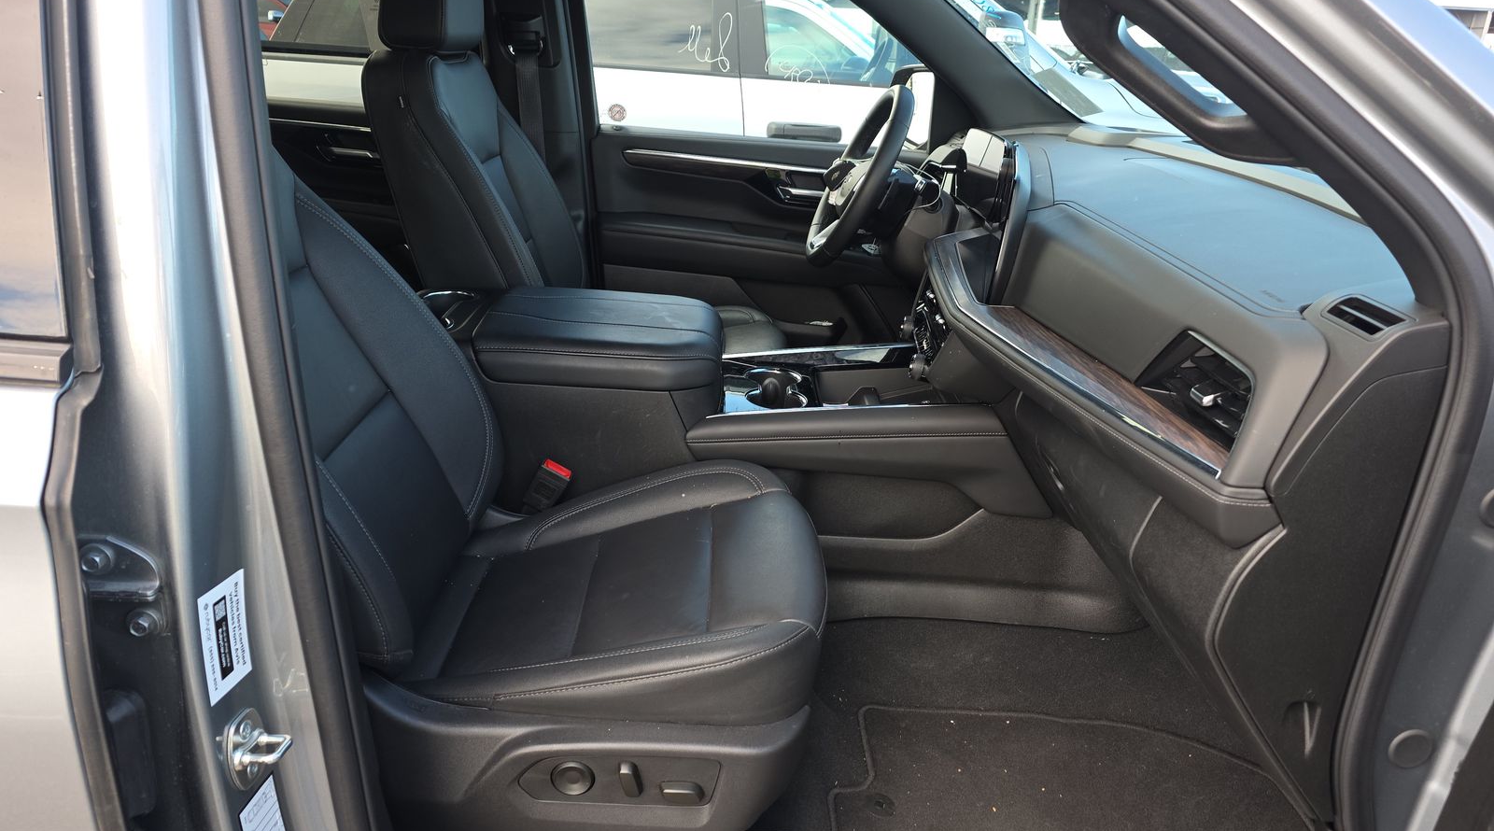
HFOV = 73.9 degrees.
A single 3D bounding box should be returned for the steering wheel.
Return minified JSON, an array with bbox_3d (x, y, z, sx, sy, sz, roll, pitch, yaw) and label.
[{"bbox_3d":[0.226,-0.451,1.927,0.103,0.386,0.386,23,18,-10],"label":"steering wheel"}]

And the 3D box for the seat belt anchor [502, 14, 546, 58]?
[{"bbox_3d":[-0.465,-0.793,2.076,0.088,0.088,0.046,0,20,-2],"label":"seat belt anchor"}]

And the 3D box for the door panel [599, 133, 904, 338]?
[{"bbox_3d":[0.068,-0.328,2.350,0.845,0.680,0.144,0,20,-2],"label":"door panel"}]

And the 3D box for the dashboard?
[{"bbox_3d":[0.515,-0.147,1.597,0.515,0.597,1.504,0,20,-2],"label":"dashboard"}]

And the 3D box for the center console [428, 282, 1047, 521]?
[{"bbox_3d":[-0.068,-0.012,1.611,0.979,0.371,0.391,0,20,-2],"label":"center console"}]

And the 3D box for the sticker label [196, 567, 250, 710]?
[{"bbox_3d":[-0.406,0.173,0.774,0.002,0.098,0.051,4,20,8],"label":"sticker label"}]

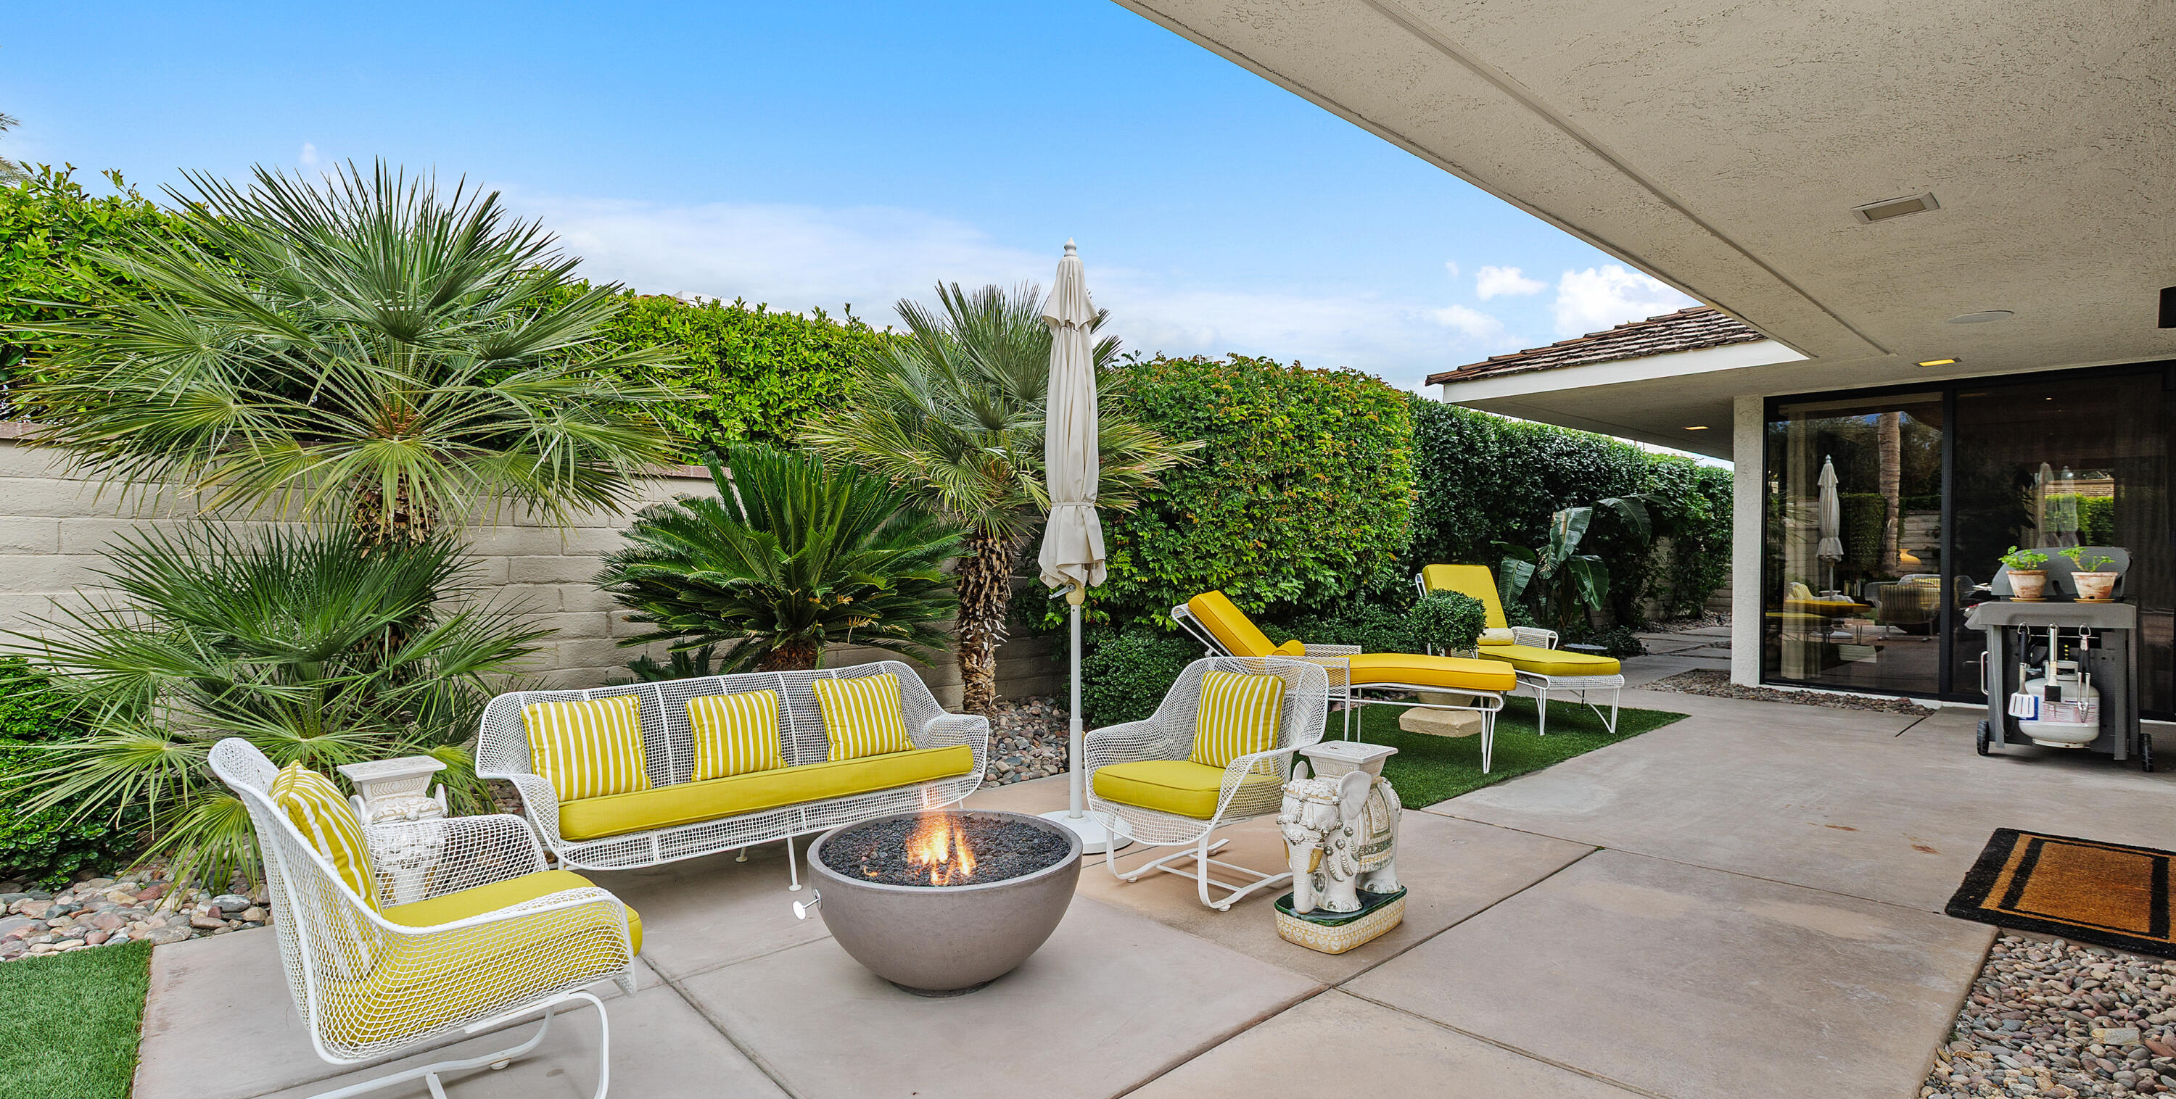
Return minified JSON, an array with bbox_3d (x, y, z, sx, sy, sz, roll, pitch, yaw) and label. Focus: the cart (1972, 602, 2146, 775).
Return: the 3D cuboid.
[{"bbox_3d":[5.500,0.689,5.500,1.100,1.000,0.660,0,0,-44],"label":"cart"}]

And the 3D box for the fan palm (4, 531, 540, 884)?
[{"bbox_3d":[-2.970,0.576,3.700,1.550,1.280,1.600,0,0,43],"label":"fan palm"}]

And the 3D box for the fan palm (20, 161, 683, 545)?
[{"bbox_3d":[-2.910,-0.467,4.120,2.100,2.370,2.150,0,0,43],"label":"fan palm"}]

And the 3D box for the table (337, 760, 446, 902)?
[{"bbox_3d":[-2.090,0.938,2.920,0.400,0.550,0.260,0,0,39],"label":"table"}]

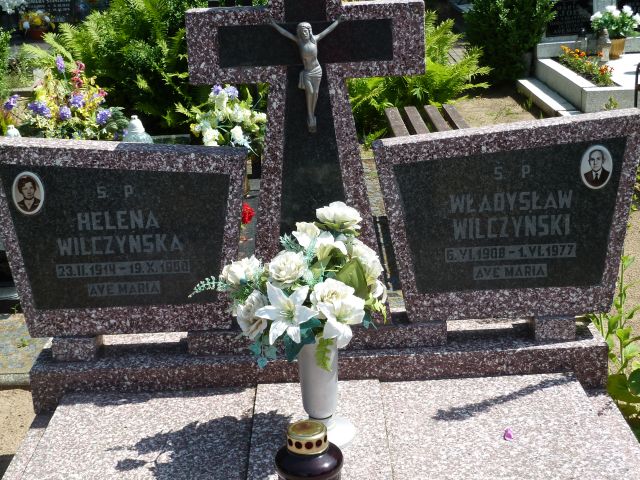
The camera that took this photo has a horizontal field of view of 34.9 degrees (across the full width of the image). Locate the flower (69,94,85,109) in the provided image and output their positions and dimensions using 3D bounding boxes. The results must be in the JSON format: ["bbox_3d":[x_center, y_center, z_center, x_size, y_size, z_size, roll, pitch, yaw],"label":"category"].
[{"bbox_3d":[-1.135,-0.647,4.750,0.072,0.065,0.066,-7,19,-13],"label":"flower"}]

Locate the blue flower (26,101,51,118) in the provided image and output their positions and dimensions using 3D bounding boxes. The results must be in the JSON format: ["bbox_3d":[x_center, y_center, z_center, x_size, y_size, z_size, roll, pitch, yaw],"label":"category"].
[{"bbox_3d":[-1.299,-0.601,4.700,0.105,0.078,0.075,-7,19,-14],"label":"blue flower"}]

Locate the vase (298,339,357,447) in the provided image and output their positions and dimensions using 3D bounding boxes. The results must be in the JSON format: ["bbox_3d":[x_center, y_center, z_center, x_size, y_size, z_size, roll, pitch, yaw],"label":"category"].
[{"bbox_3d":[-0.003,0.350,2.511,0.180,0.280,0.180,-3,18,0],"label":"vase"}]

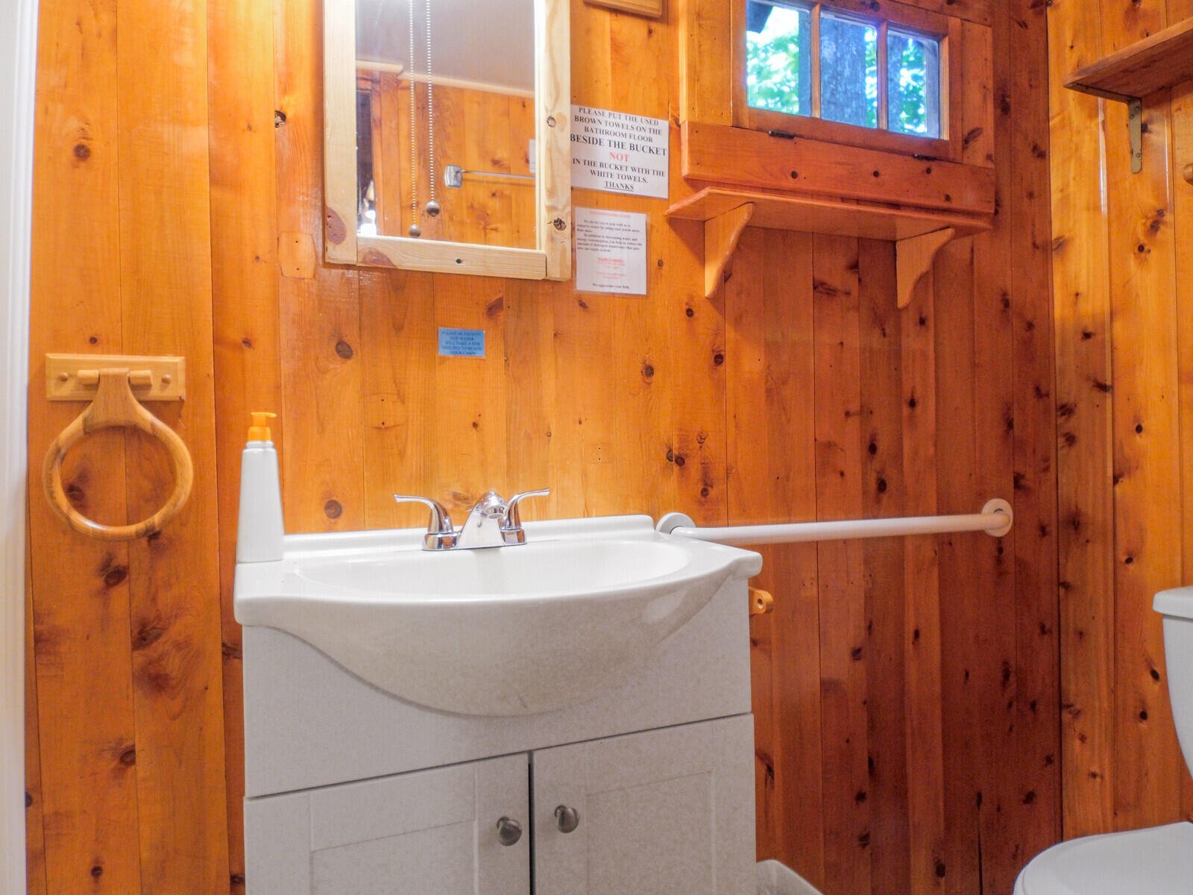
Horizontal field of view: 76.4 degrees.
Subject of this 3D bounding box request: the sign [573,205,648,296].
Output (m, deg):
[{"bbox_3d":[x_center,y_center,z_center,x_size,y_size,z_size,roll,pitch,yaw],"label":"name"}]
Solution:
[{"bbox_3d":[0.028,-0.331,1.282,0.130,0.139,0.004,-1,0,-22],"label":"sign"}]

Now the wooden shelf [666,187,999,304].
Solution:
[{"bbox_3d":[0.433,-0.343,1.371,0.614,0.145,0.138,-1,0,-22],"label":"wooden shelf"}]

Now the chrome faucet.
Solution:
[{"bbox_3d":[-0.162,0.104,1.074,0.231,0.079,0.157,-1,0,-22],"label":"chrome faucet"}]

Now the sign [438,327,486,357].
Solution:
[{"bbox_3d":[-0.209,-0.164,1.186,0.072,0.041,0.004,-1,0,-22],"label":"sign"}]

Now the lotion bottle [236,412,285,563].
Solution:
[{"bbox_3d":[-0.448,0.052,1.008,0.056,0.194,0.040,-1,0,-22],"label":"lotion bottle"}]

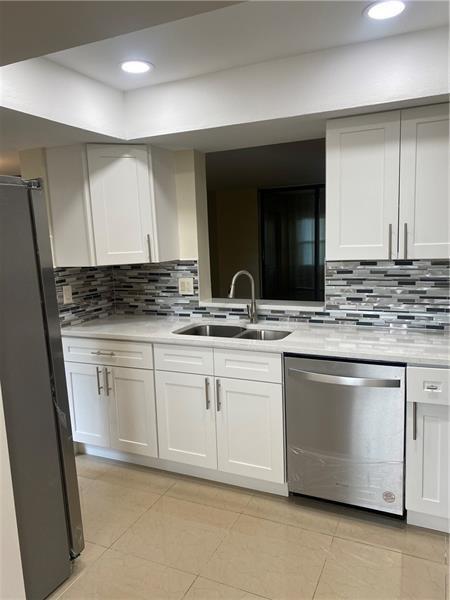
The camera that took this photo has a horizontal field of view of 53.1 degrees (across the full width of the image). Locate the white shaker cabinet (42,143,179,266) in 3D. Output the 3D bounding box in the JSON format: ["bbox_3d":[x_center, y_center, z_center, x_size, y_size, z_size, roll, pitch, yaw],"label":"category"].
[{"bbox_3d":[-0.792,-0.657,3.261,0.872,0.770,0.664,-5,8,-20],"label":"white shaker cabinet"}]

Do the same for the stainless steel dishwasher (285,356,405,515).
[{"bbox_3d":[0.733,0.678,2.606,0.608,0.808,0.620,2,8,25],"label":"stainless steel dishwasher"}]

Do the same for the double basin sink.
[{"bbox_3d":[0.058,0.317,2.918,0.760,0.205,0.390,2,8,25],"label":"double basin sink"}]

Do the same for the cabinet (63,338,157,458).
[{"bbox_3d":[-0.654,0.621,3.292,0.770,0.801,0.625,2,8,25],"label":"cabinet"}]

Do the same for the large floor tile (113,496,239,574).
[{"bbox_3d":[-0.245,1.213,2.368,0.509,0.010,0.509,2,8,25],"label":"large floor tile"}]

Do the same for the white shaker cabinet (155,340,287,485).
[{"bbox_3d":[0.076,0.642,2.954,0.838,0.801,0.625,2,8,25],"label":"white shaker cabinet"}]

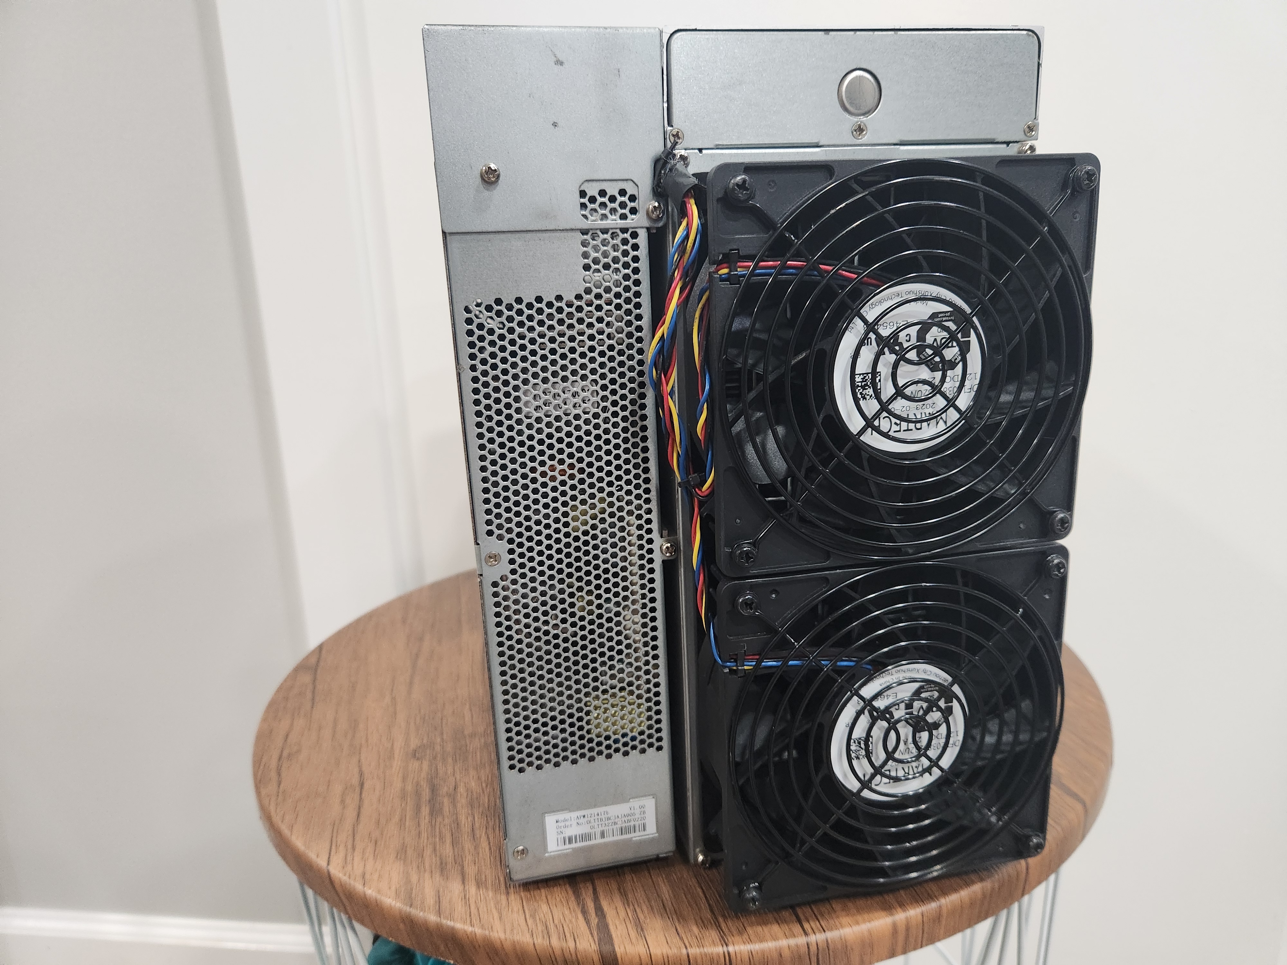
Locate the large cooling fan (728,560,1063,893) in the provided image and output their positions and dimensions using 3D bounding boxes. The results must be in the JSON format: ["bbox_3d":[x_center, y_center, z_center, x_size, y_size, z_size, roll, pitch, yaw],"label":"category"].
[{"bbox_3d":[0.082,0.079,0.301,0.120,0.120,0.043,-5,15,-10],"label":"large cooling fan"}]

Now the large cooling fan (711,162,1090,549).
[{"bbox_3d":[0.076,-0.038,0.271,0.120,0.120,0.043,-5,15,-10],"label":"large cooling fan"}]

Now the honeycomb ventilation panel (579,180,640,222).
[{"bbox_3d":[-0.010,-0.088,0.268,0.019,0.013,0.002,-5,15,-10],"label":"honeycomb ventilation panel"}]

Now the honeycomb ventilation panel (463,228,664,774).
[{"bbox_3d":[-0.025,0.012,0.289,0.059,0.186,0.002,-5,15,-10],"label":"honeycomb ventilation panel"}]

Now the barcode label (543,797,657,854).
[{"bbox_3d":[-0.016,0.128,0.320,0.041,0.016,0.001,-5,15,-10],"label":"barcode label"}]

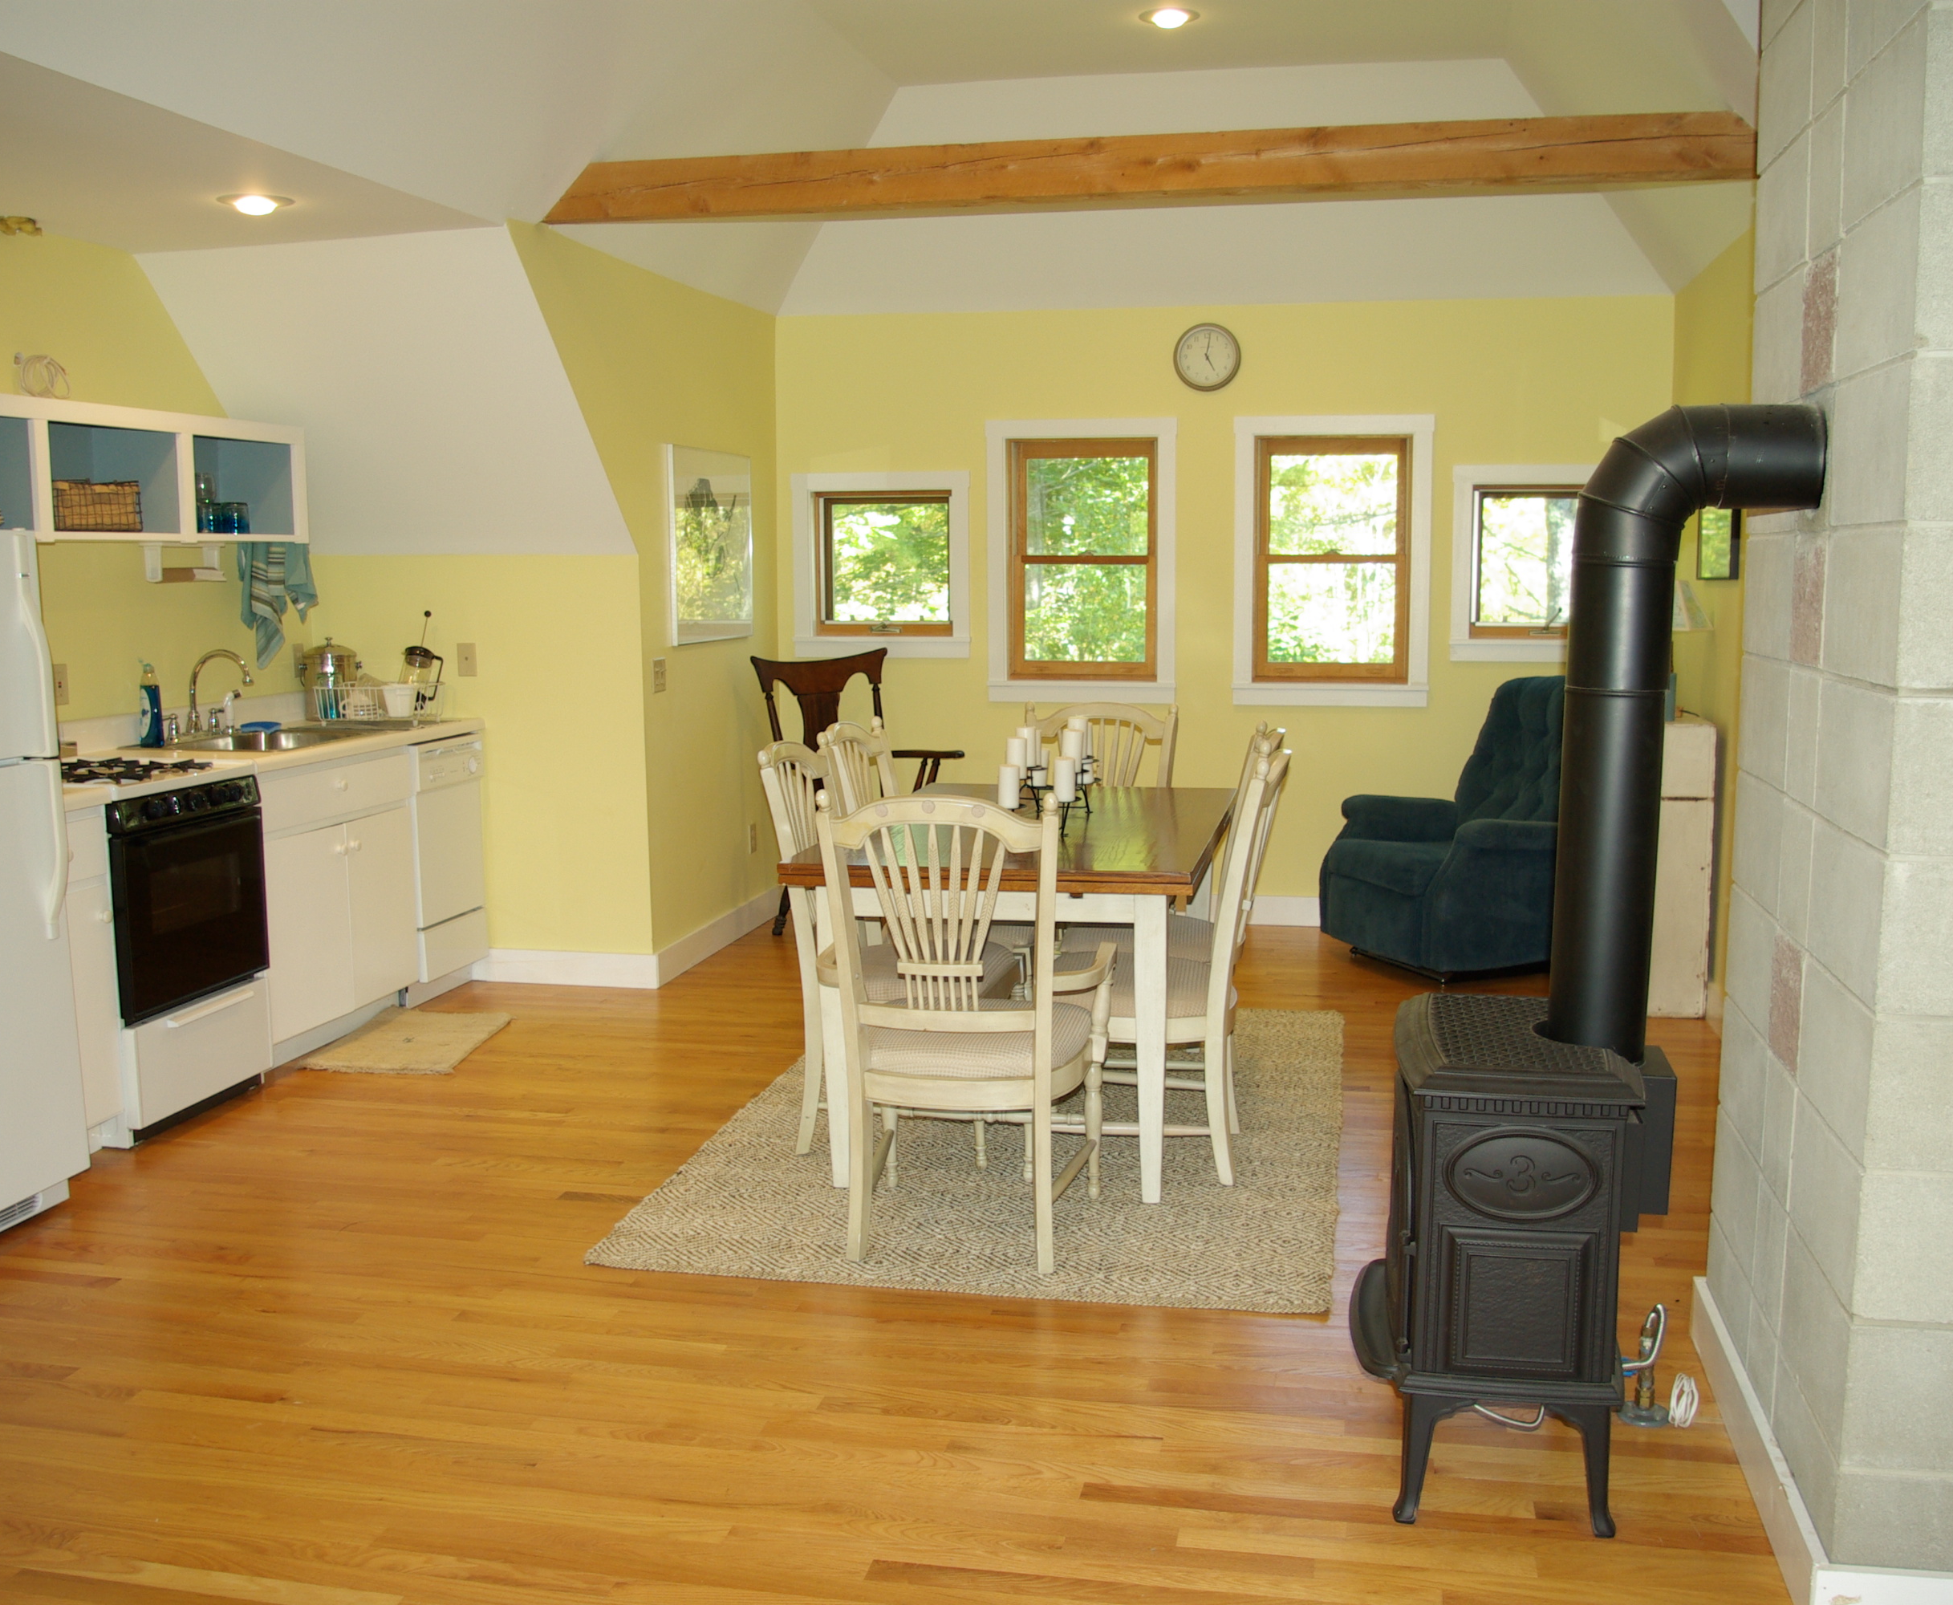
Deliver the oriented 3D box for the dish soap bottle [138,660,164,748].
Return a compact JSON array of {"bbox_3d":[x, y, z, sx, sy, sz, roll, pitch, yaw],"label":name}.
[{"bbox_3d":[-2.403,-0.285,5.252,0.070,0.245,0.050,4,9,27],"label":"dish soap bottle"}]

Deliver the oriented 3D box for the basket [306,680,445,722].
[{"bbox_3d":[-2.049,-0.345,6.223,0.380,0.135,0.270,1,8,10],"label":"basket"}]

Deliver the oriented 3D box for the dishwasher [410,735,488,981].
[{"bbox_3d":[-2.029,0.205,6.086,0.600,0.855,0.475,1,8,12],"label":"dishwasher"}]

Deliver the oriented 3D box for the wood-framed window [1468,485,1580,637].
[{"bbox_3d":[2.193,-0.919,6.926,0.570,0.585,0.080,1,8,9],"label":"wood-framed window"}]

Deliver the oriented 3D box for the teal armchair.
[{"bbox_3d":[1.786,0.064,6.435,0.860,1.030,0.790,-4,8,-22],"label":"teal armchair"}]

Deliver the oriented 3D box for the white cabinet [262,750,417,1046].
[{"bbox_3d":[-2.163,0.287,5.446,0.620,0.845,0.800,1,8,12],"label":"white cabinet"}]

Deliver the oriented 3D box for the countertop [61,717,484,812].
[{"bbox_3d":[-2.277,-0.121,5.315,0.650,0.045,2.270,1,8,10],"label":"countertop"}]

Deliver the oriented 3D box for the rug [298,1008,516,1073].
[{"bbox_3d":[-1.713,0.720,5.534,0.460,0.012,0.650,0,8,4],"label":"rug"}]

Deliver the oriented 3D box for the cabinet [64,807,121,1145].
[{"bbox_3d":[-2.438,0.460,4.418,0.600,0.870,0.300,1,8,10],"label":"cabinet"}]

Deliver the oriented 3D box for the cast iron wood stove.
[{"bbox_3d":[0.933,0.237,2.845,0.655,1.680,0.540,1,8,10],"label":"cast iron wood stove"}]

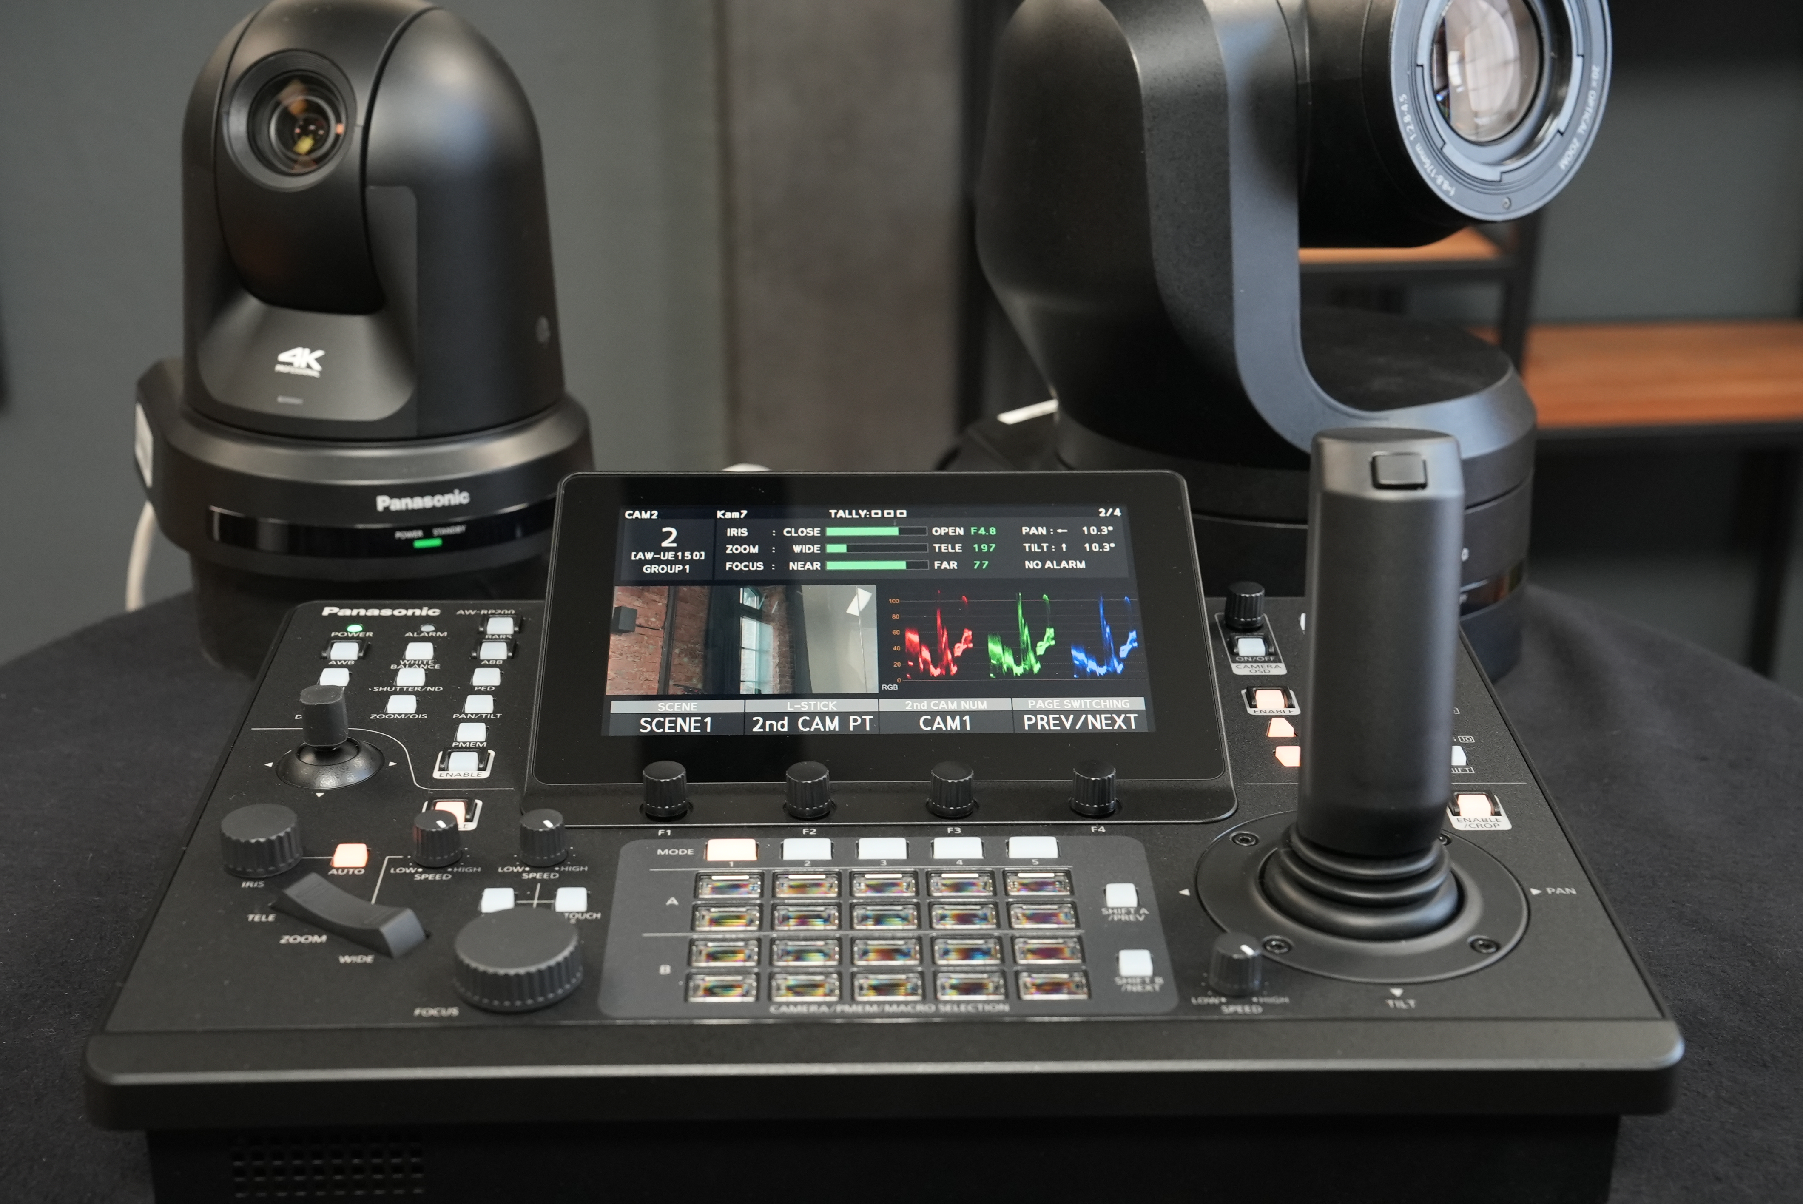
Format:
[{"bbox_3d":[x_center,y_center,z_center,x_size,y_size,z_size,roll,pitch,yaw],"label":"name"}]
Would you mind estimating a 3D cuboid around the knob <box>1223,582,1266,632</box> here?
[{"bbox_3d":[0.107,0.002,0.760,0.012,0.011,0.012,0,26,-2],"label":"knob"}]

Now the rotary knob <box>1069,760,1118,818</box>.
[{"bbox_3d":[0.051,0.050,0.654,0.012,0.011,0.012,0,26,-2],"label":"rotary knob"}]

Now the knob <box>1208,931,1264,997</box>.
[{"bbox_3d":[0.080,0.086,0.586,0.013,0.011,0.013,0,26,0],"label":"knob"}]

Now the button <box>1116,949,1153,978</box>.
[{"bbox_3d":[0.056,0.086,0.589,0.008,0.003,0.008,0,25,-2],"label":"button"}]

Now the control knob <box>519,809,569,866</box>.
[{"bbox_3d":[-0.092,0.061,0.632,0.012,0.010,0.012,1,25,0],"label":"control knob"}]

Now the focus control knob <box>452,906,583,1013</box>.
[{"bbox_3d":[-0.091,0.084,0.581,0.030,0.010,0.030,0,25,-2],"label":"focus control knob"}]

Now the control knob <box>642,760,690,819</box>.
[{"bbox_3d":[-0.063,0.050,0.651,0.012,0.011,0.012,0,25,-2],"label":"control knob"}]

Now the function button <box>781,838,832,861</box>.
[{"bbox_3d":[-0.024,0.064,0.638,0.013,0.003,0.007,0,26,-2],"label":"function button"}]

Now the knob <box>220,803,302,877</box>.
[{"bbox_3d":[-0.164,0.061,0.630,0.019,0.010,0.019,0,25,-2],"label":"knob"}]

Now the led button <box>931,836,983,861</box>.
[{"bbox_3d":[0.015,0.064,0.639,0.013,0.003,0.007,0,26,-2],"label":"led button"}]

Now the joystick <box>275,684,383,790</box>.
[{"bbox_3d":[-0.158,0.035,0.674,0.029,0.021,0.029,0,26,-2],"label":"joystick"}]

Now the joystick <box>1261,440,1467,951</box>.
[{"bbox_3d":[0.115,0.017,0.597,0.051,0.122,0.051,-2,25,-1],"label":"joystick"}]

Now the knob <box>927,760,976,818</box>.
[{"bbox_3d":[0.014,0.050,0.653,0.012,0.011,0.012,0,25,-2],"label":"knob"}]

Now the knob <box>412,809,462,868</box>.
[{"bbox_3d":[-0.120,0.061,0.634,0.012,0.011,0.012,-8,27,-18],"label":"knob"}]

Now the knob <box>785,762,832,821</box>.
[{"bbox_3d":[-0.025,0.050,0.652,0.012,0.011,0.012,0,25,-2],"label":"knob"}]

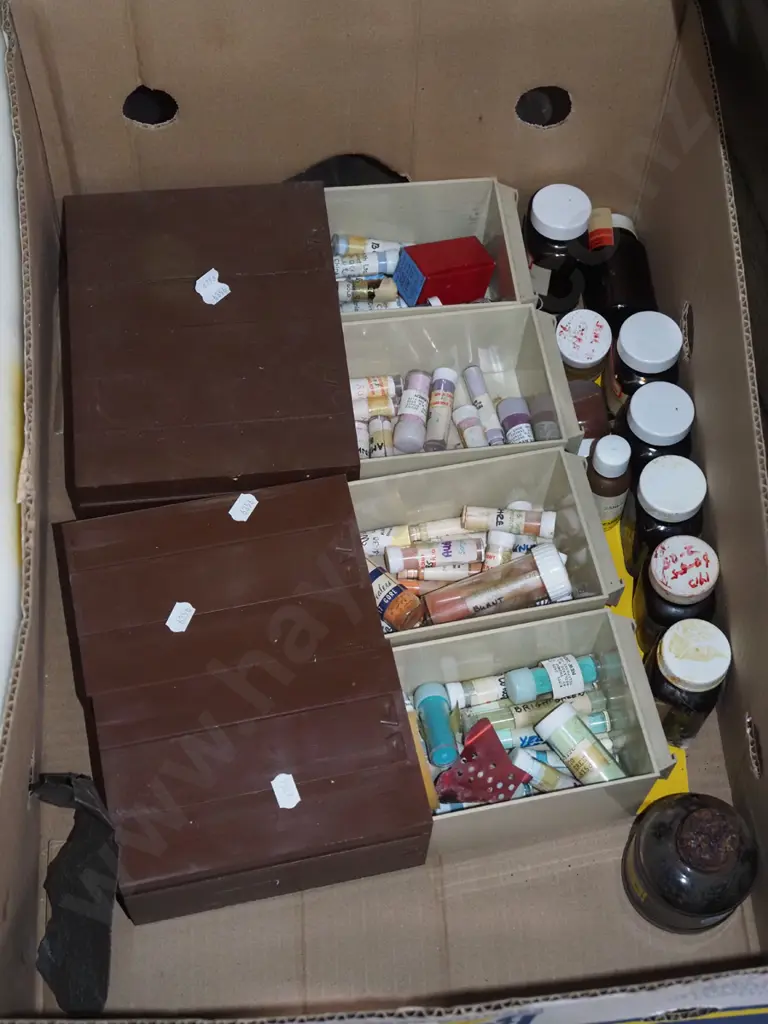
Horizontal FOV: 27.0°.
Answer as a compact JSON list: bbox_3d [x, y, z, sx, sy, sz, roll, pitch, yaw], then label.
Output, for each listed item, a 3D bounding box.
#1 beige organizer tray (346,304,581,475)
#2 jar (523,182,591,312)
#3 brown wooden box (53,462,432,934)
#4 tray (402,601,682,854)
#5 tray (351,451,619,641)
[{"bbox_3d":[0.032,-0.064,1.029,0.169,0.071,0.104,-6,61,-5],"label":"beige organizer tray"},{"bbox_3d":[0.117,-0.178,1.086,0.048,0.088,0.048,1,61,-1],"label":"jar"},{"bbox_3d":[-0.086,0.105,0.931,0.175,0.071,0.224,-10,61,-7],"label":"brown wooden box"},{"bbox_3d":[0.067,0.124,0.881,0.163,0.067,0.099,-10,62,-7],"label":"tray"},{"bbox_3d":[0.048,0.035,0.974,0.169,0.071,0.104,-9,61,-7],"label":"tray"}]

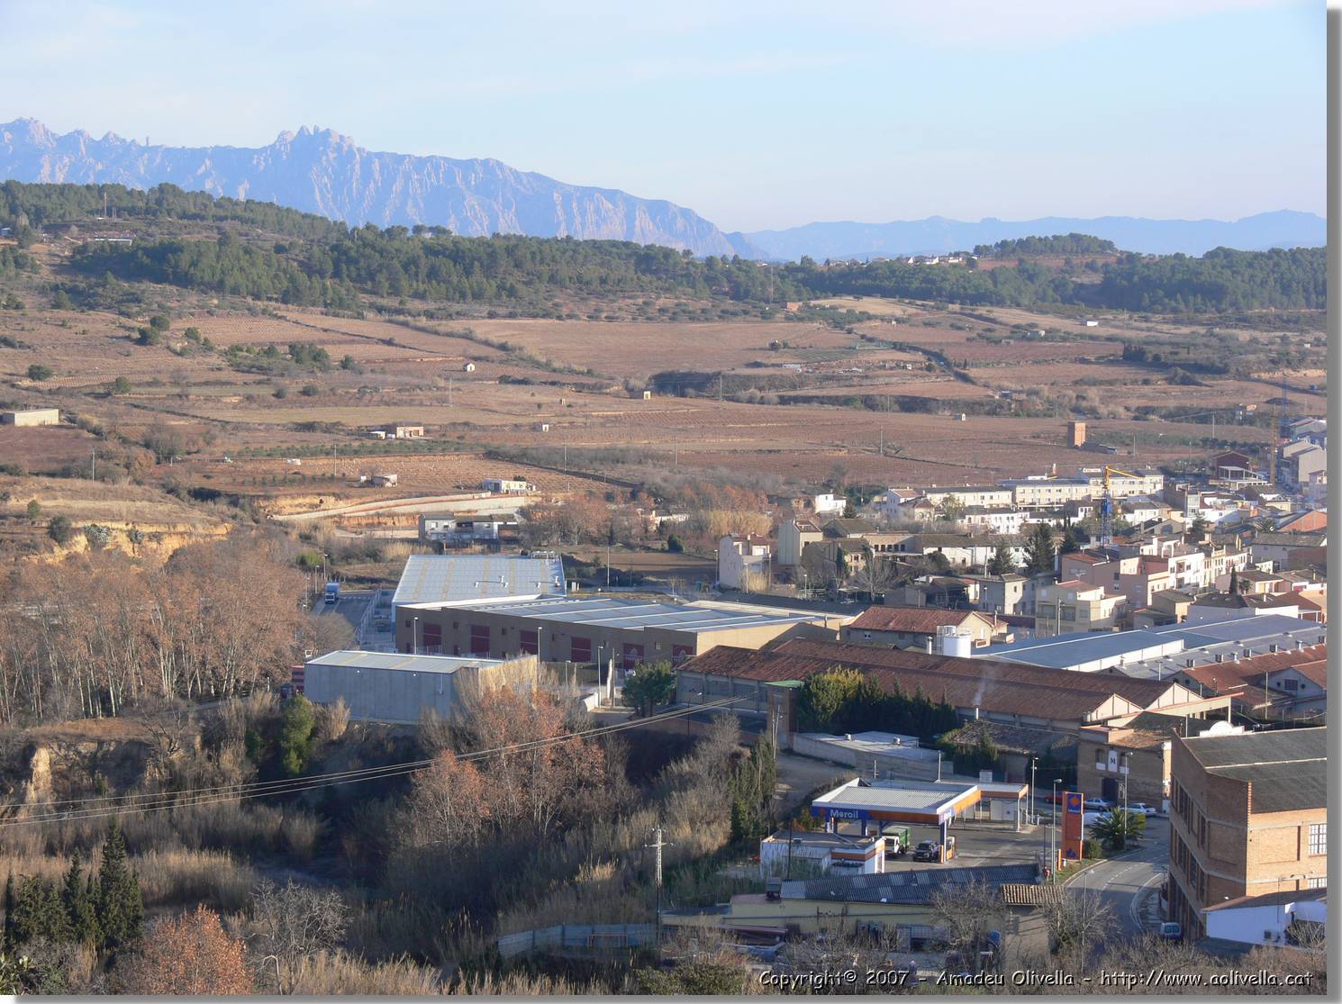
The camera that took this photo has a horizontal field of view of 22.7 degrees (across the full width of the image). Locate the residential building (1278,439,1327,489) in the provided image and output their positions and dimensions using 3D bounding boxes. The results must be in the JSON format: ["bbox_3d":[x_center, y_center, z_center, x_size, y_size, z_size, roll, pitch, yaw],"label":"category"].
[{"bbox_3d":[188.651,-11.000,991.961,12.500,13.500,10.500,-2,4,-25],"label":"residential building"}]

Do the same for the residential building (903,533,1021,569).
[{"bbox_3d":[70.550,11.930,810.570,27.500,8.000,12.500,-1,4,-8],"label":"residential building"}]

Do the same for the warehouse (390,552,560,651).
[{"bbox_3d":[-36.870,19.263,655.820,31.700,8.000,97.000,0,4,-3],"label":"warehouse"}]

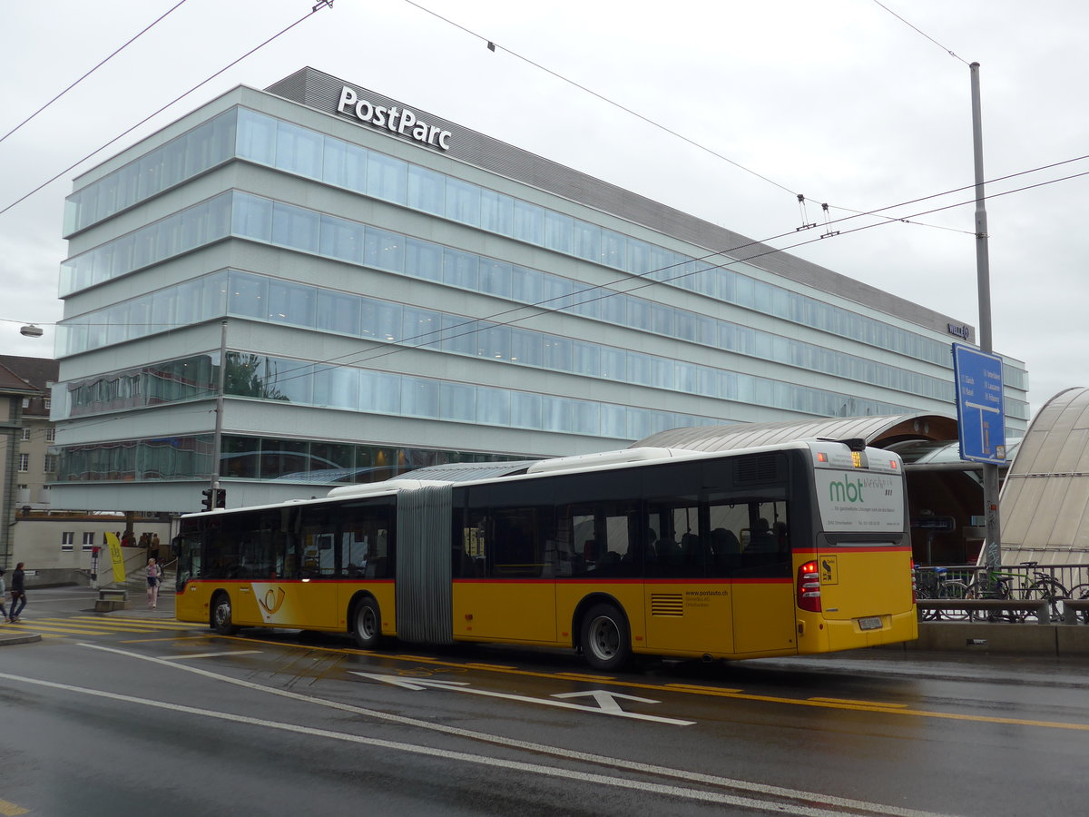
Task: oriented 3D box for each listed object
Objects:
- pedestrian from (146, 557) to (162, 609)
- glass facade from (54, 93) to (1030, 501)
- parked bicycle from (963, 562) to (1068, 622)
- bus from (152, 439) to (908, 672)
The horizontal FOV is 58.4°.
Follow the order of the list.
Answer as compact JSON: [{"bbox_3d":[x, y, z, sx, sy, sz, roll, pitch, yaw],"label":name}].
[{"bbox_3d":[-13.220,5.921,33.000,0.520,1.680,0.450,2,-6,-12],"label":"pedestrian"},{"bbox_3d":[15.777,0.117,89.904,20.530,19.300,108.310,-5,-8,44],"label":"glass facade"},{"bbox_3d":[8.114,3.150,16.800,1.700,1.040,0.600,-1,-6,17],"label":"parked bicycle"},{"bbox_3d":[-2.114,2.942,18.655,2.550,3.110,17.940,7,-12,-43],"label":"bus"}]

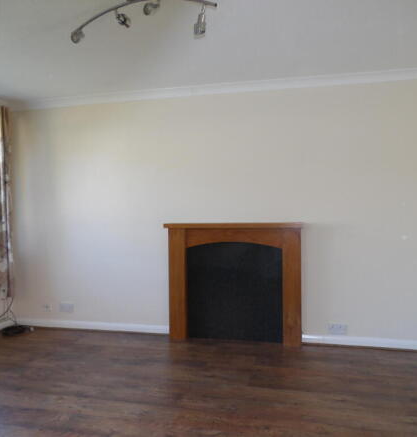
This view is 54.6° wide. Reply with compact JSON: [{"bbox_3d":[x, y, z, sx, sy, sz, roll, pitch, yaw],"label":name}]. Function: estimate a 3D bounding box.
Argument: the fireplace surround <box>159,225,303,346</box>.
[{"bbox_3d":[0.224,0.577,3.600,1.219,1.060,0.207,0,1,14],"label":"fireplace surround"}]

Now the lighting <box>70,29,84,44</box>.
[{"bbox_3d":[-0.734,-1.016,2.268,0.058,0.065,0.078,0,19,34],"label":"lighting"}]

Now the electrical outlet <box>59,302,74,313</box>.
[{"bbox_3d":[-1.443,0.914,4.109,0.150,0.088,0.014,0,1,14],"label":"electrical outlet"}]

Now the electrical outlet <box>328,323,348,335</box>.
[{"bbox_3d":[1.118,0.959,3.495,0.150,0.088,0.014,0,1,14],"label":"electrical outlet"}]

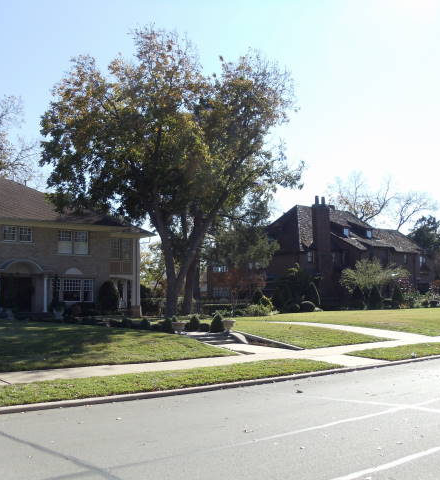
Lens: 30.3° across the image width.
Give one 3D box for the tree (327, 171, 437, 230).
[{"bbox_3d":[20.906,-0.249,105.308,14.240,17.660,12.500,-1,-4,11],"label":"tree"}]

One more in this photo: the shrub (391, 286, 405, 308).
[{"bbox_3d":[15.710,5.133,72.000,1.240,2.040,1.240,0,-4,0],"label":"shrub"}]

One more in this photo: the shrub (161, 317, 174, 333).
[{"bbox_3d":[-1.946,3.132,30.151,0.520,0.590,0.500,0,-4,-4],"label":"shrub"}]

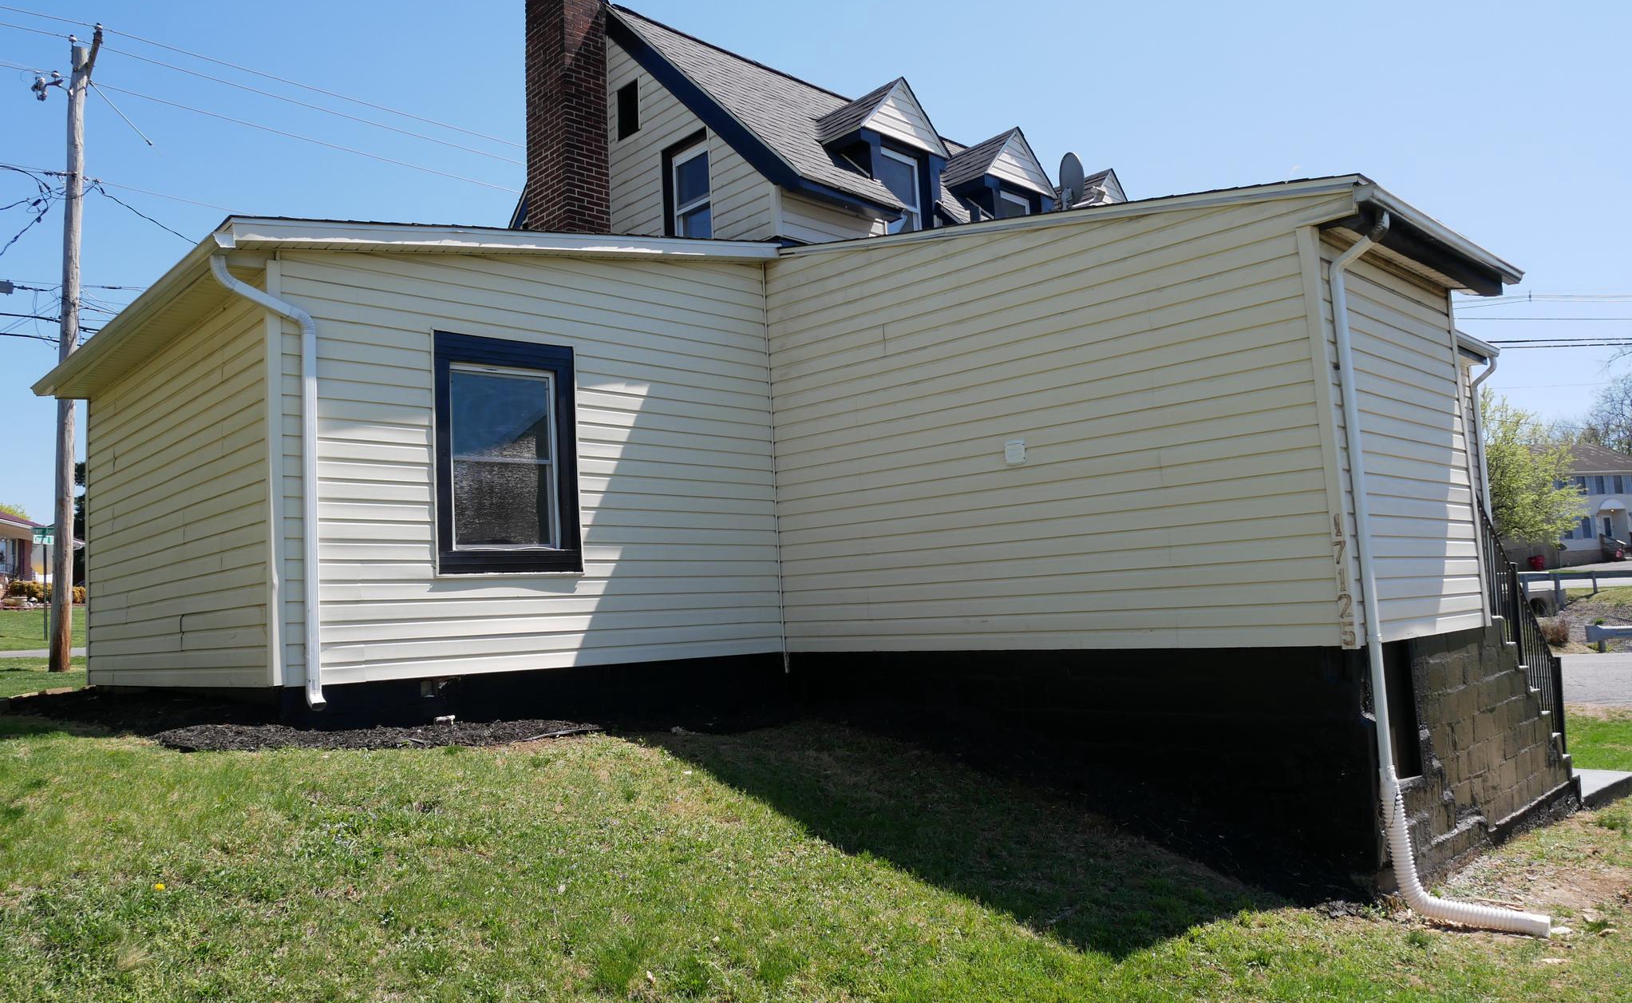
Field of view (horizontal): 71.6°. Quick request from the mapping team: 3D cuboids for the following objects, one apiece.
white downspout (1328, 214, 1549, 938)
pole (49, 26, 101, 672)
[{"bbox_3d":[3.426,0.313,6.327,0.136,4.005,0.770,3,-8,-44],"label":"white downspout"},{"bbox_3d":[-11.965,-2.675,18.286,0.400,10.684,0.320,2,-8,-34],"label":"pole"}]

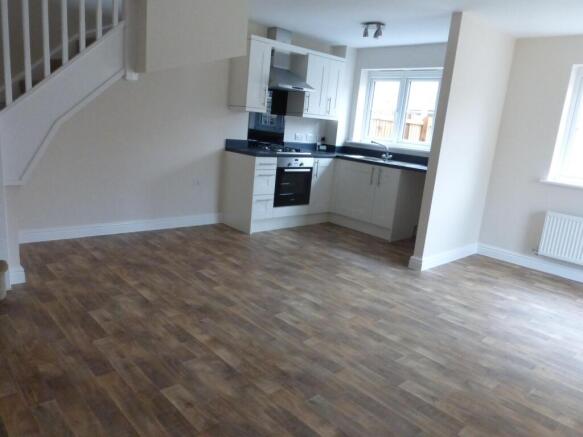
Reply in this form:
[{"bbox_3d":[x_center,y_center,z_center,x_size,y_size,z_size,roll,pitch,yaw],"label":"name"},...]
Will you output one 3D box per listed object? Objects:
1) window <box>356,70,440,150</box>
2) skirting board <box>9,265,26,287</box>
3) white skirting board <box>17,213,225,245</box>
[{"bbox_3d":[1.483,-1.470,5.622,0.080,1.000,1.250,-6,17,-43],"label":"window"},{"bbox_3d":[-1.908,0.388,2.933,0.100,0.135,0.020,-6,17,-43],"label":"skirting board"},{"bbox_3d":[-1.662,0.085,4.462,2.230,0.130,0.020,-6,17,-43],"label":"white skirting board"}]

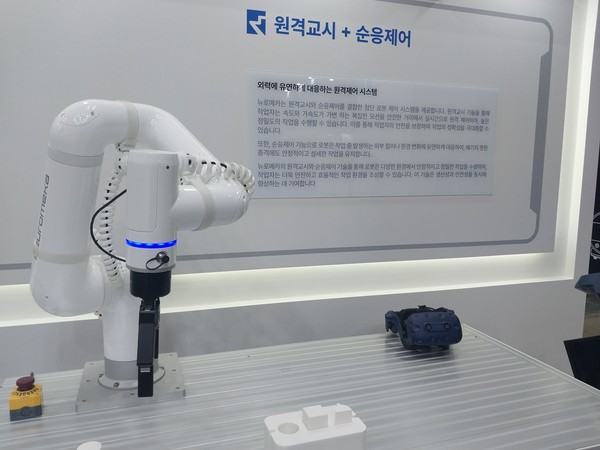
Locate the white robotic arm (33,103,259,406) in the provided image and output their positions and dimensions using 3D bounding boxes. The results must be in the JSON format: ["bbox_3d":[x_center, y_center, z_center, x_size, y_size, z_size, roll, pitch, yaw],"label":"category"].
[{"bbox_3d":[-0.387,0.097,1.085,0.650,0.775,0.360,7,10,43],"label":"white robotic arm"}]

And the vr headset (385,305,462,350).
[{"bbox_3d":[0.459,0.371,1.685,0.205,0.148,0.255,0,7,-8],"label":"vr headset"}]

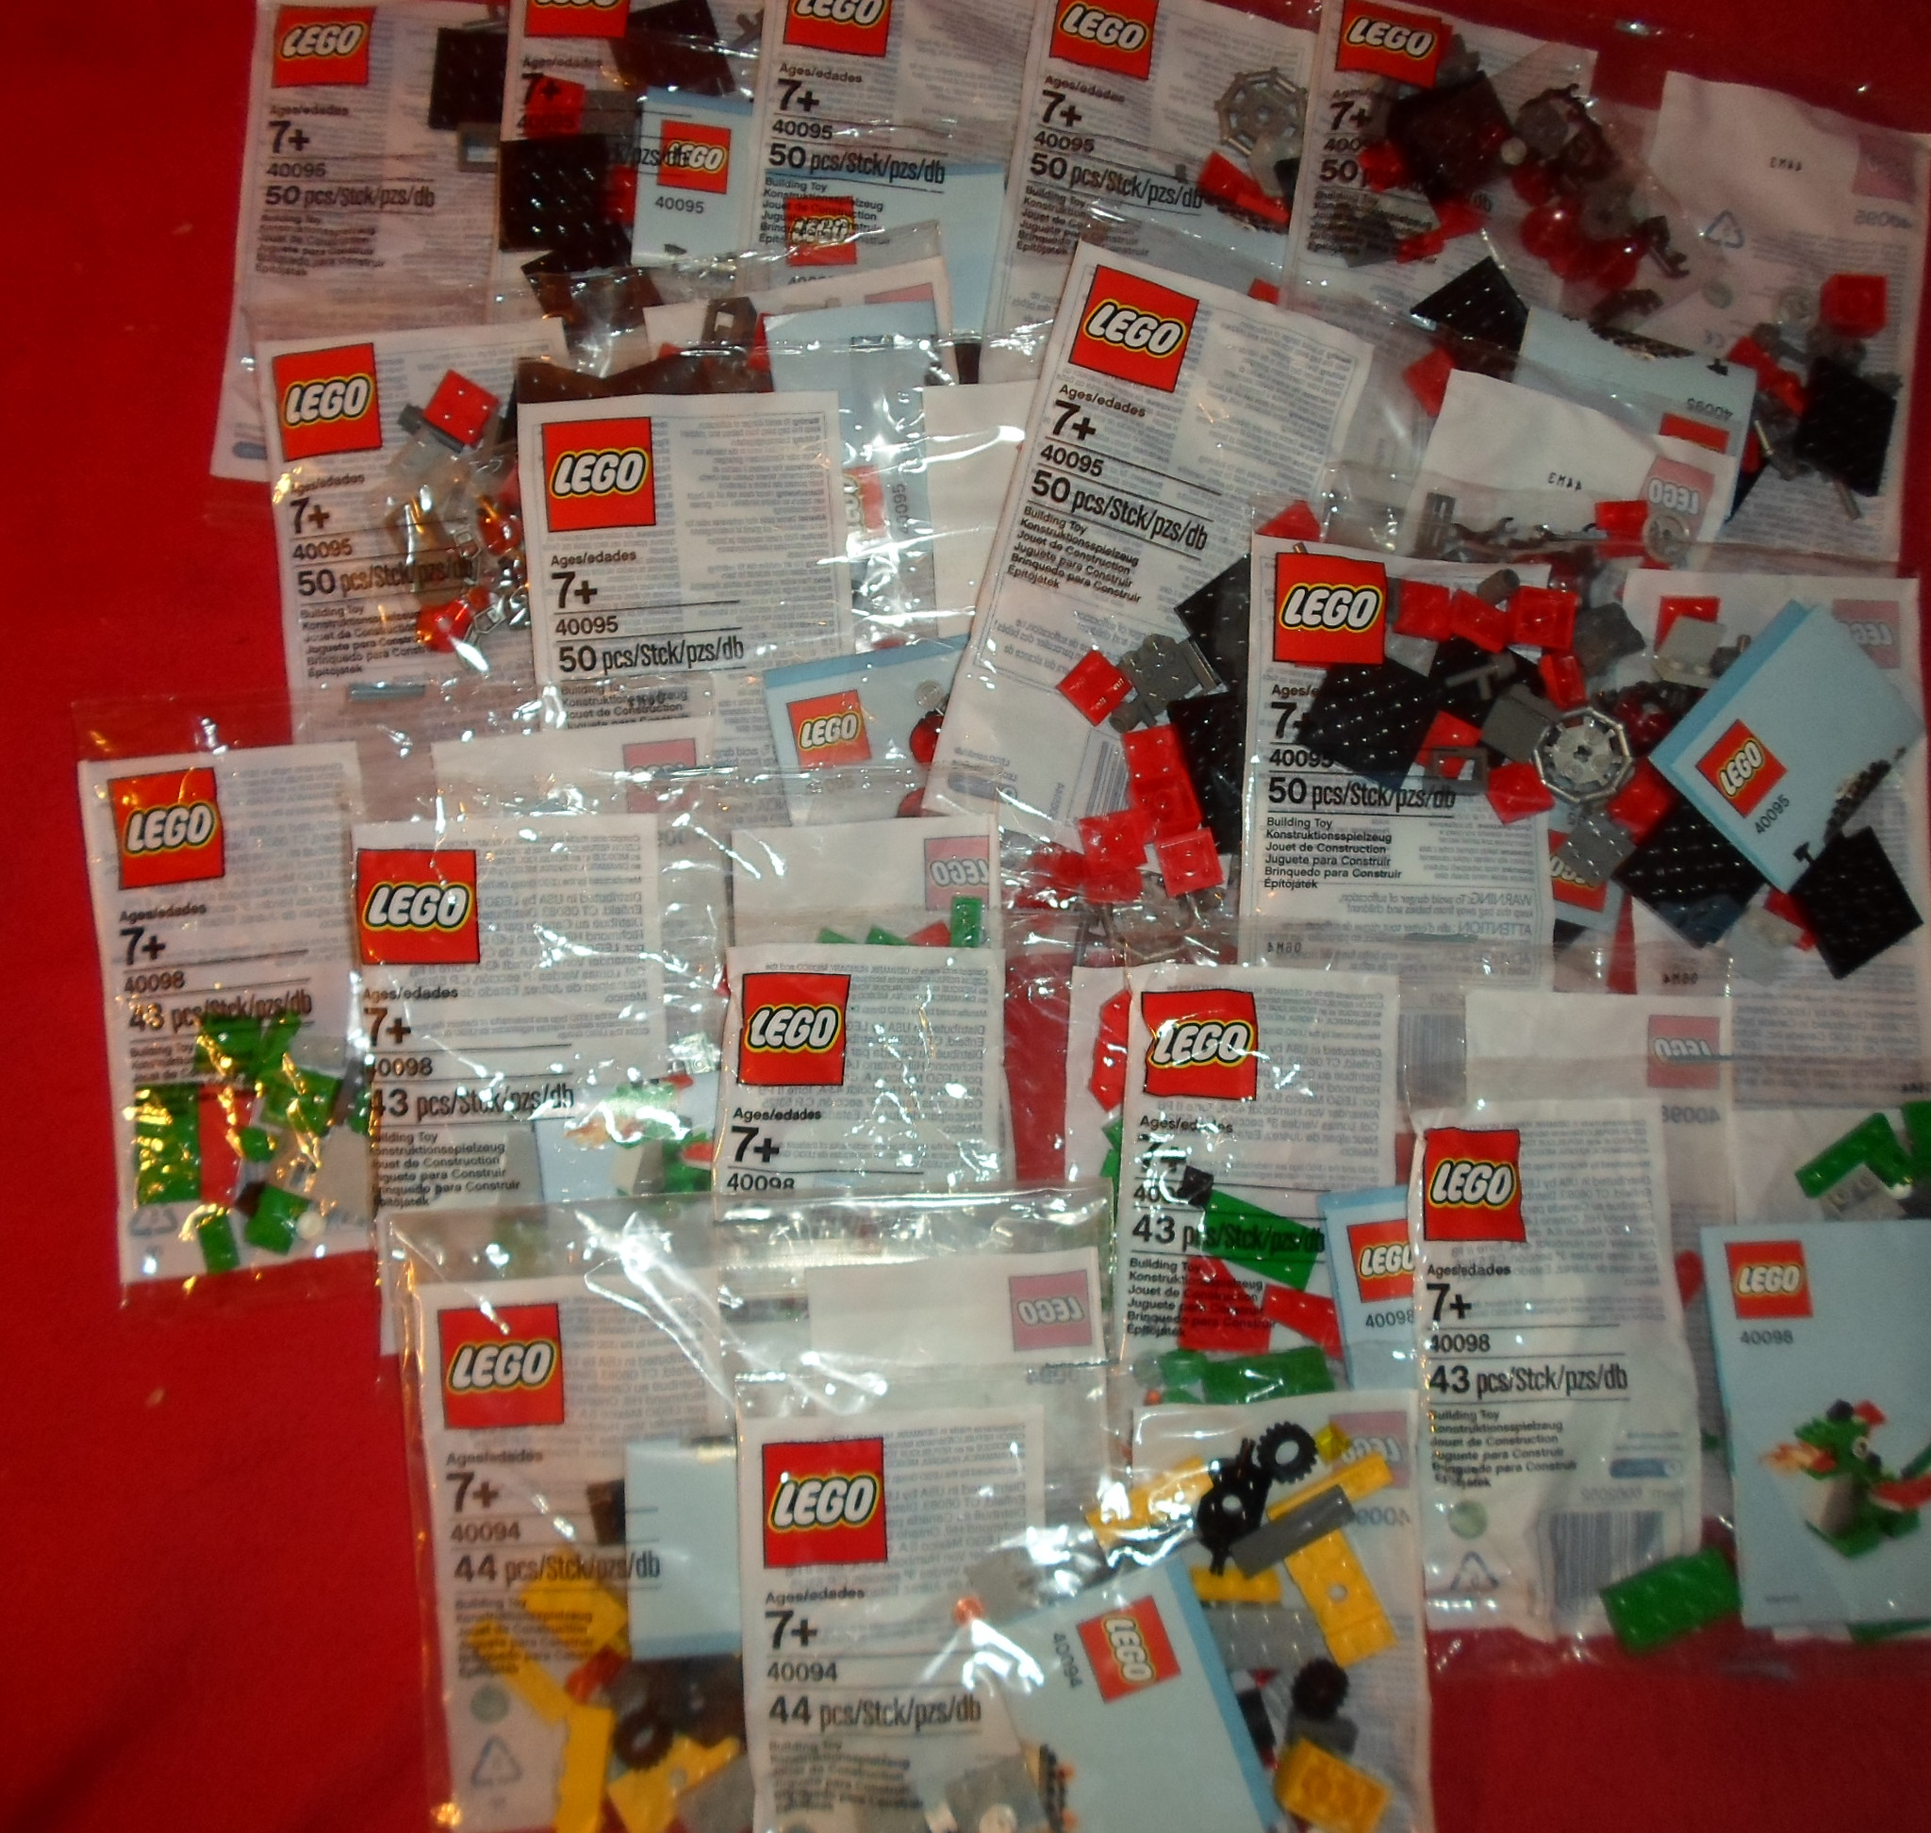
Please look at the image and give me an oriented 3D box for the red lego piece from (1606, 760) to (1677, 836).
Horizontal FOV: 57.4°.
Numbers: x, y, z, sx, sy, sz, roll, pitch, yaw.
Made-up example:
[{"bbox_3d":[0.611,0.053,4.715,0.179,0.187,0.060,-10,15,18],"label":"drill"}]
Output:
[{"bbox_3d":[0.187,-0.031,0.491,0.016,0.006,0.016,43,83,-3],"label":"red lego piece"}]

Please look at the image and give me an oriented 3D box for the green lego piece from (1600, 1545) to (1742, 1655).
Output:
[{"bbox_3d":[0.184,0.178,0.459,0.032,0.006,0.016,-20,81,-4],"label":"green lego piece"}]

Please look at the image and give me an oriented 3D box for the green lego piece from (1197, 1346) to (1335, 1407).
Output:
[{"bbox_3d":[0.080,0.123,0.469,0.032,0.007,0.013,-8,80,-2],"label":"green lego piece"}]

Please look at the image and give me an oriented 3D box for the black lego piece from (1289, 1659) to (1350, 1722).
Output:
[{"bbox_3d":[0.089,0.195,0.445,0.015,0.006,0.015,0,80,-1],"label":"black lego piece"}]

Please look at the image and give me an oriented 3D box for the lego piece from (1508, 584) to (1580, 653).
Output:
[{"bbox_3d":[0.159,-0.082,0.486,0.016,0.011,0.016,5,80,1],"label":"lego piece"}]

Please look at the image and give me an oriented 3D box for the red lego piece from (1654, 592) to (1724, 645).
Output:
[{"bbox_3d":[0.204,-0.082,0.499,0.016,0.005,0.016,11,80,2],"label":"red lego piece"}]

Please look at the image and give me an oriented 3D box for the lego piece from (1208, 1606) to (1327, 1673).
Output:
[{"bbox_3d":[0.078,0.187,0.457,0.032,0.005,0.016,0,80,0],"label":"lego piece"}]

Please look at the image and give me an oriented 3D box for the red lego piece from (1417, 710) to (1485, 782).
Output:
[{"bbox_3d":[0.136,-0.048,0.499,0.015,0.006,0.016,25,89,-8],"label":"red lego piece"}]

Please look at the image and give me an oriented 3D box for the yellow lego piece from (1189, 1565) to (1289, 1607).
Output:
[{"bbox_3d":[0.068,0.170,0.448,0.024,0.006,0.009,0,80,-1],"label":"yellow lego piece"}]

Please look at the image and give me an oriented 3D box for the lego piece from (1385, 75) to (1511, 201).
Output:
[{"bbox_3d":[0.149,-0.235,0.534,0.032,0.005,0.032,-19,80,-4],"label":"lego piece"}]

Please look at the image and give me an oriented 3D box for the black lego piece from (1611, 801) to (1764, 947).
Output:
[{"bbox_3d":[0.207,-0.013,0.502,0.032,0.005,0.032,40,82,7],"label":"black lego piece"}]

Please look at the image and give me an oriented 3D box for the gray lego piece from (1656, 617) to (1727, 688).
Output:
[{"bbox_3d":[0.204,-0.074,0.500,0.016,0.016,0.011,24,38,6],"label":"gray lego piece"}]

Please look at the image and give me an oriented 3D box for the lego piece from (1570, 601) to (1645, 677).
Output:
[{"bbox_3d":[0.184,-0.079,0.505,0.017,0.009,0.016,-27,82,-5],"label":"lego piece"}]

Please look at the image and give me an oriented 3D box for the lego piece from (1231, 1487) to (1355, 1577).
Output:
[{"bbox_3d":[0.084,0.157,0.451,0.032,0.004,0.008,-28,81,-5],"label":"lego piece"}]

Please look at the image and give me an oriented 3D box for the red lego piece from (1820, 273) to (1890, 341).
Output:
[{"bbox_3d":[0.271,-0.186,0.538,0.016,0.011,0.016,2,79,0],"label":"red lego piece"}]

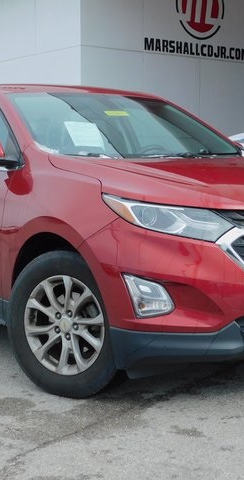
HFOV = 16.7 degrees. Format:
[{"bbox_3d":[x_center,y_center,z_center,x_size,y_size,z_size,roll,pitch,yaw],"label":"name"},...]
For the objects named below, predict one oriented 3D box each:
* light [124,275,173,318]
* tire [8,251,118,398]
[{"bbox_3d":[0.113,0.245,3.574,0.231,0.192,0.080,0,5,1],"label":"light"},{"bbox_3d":[-0.225,0.394,4.021,0.722,0.716,0.230,3,6,33],"label":"tire"}]

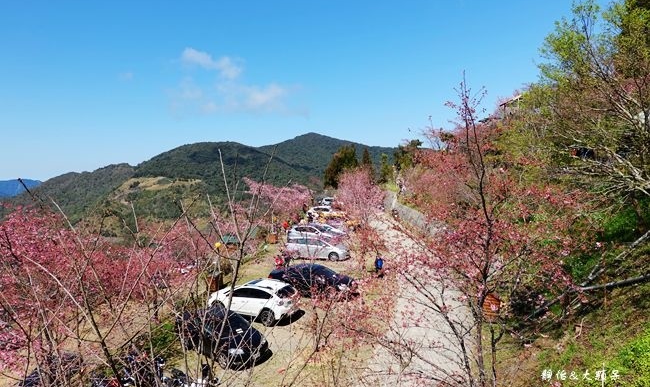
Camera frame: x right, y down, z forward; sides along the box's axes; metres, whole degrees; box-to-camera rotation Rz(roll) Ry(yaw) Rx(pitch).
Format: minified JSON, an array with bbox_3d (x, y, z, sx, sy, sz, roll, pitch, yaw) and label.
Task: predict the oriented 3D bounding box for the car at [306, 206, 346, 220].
[{"bbox_3d":[0.199,2.187,46.443,4.400,1.530,1.760,0,4,12],"label":"car"}]

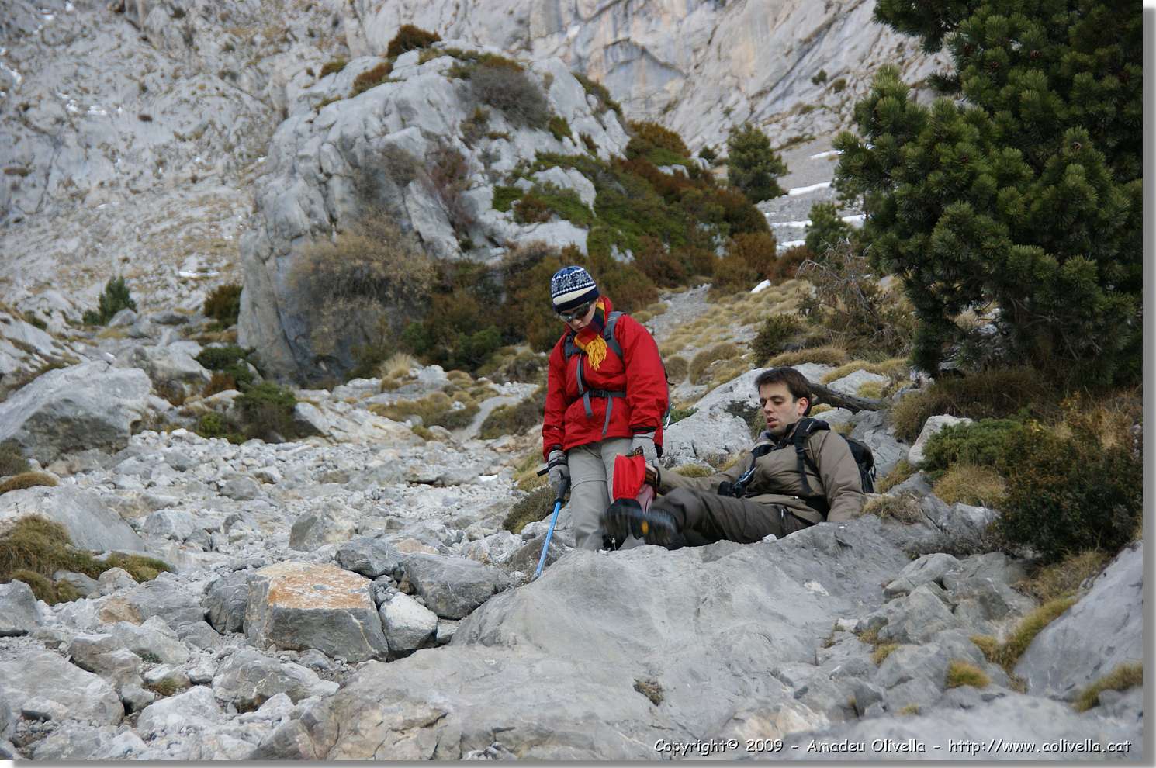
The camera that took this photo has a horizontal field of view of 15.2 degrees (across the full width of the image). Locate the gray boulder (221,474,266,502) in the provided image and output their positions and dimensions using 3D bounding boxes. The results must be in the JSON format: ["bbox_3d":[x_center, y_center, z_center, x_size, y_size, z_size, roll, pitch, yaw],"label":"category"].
[{"bbox_3d":[-1.566,0.487,20.250,0.203,0.117,0.173,0,-3,0],"label":"gray boulder"}]

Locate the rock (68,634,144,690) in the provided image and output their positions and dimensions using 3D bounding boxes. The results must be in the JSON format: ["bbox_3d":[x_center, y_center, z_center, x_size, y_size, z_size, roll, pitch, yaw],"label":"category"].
[{"bbox_3d":[-1.744,1.028,16.050,0.278,0.201,0.236,0,-3,0],"label":"rock"}]

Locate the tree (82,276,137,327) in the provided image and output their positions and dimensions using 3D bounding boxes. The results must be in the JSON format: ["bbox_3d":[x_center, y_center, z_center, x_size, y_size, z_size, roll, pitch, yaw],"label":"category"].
[{"bbox_3d":[-5.067,-0.898,47.000,0.601,0.542,0.540,0,-4,0],"label":"tree"}]

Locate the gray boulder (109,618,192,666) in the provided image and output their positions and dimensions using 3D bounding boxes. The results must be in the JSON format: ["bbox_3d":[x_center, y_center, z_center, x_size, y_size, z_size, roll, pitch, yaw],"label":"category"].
[{"bbox_3d":[-1.630,0.983,16.550,0.311,0.177,0.249,0,-3,0],"label":"gray boulder"}]

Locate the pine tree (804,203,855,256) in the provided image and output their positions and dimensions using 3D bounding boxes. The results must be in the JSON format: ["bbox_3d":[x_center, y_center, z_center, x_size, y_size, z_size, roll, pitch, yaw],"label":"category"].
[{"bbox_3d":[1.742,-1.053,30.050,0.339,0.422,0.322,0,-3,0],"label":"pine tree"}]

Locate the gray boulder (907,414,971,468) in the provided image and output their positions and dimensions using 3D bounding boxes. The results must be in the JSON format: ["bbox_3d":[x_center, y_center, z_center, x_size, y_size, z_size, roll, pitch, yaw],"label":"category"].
[{"bbox_3d":[1.544,0.244,18.550,0.275,0.229,0.234,0,-3,0],"label":"gray boulder"}]

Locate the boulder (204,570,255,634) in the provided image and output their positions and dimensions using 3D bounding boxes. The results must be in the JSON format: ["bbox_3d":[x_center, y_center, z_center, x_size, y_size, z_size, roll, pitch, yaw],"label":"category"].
[{"bbox_3d":[-1.255,0.796,15.800,0.240,0.230,0.260,0,-3,0],"label":"boulder"}]

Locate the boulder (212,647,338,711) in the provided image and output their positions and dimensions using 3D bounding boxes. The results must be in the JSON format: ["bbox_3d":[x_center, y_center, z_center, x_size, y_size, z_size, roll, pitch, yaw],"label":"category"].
[{"bbox_3d":[-0.991,0.968,14.200,0.410,0.200,0.310,0,-3,0],"label":"boulder"}]

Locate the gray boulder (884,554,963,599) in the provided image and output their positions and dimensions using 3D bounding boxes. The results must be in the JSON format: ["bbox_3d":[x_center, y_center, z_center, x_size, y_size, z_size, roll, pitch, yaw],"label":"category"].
[{"bbox_3d":[1.216,0.679,15.300,0.279,0.157,0.223,0,-4,0],"label":"gray boulder"}]

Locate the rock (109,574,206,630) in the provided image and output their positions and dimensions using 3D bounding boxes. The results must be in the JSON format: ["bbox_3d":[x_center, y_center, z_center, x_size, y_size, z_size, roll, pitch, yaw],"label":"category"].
[{"bbox_3d":[-1.491,0.774,15.400,0.342,0.197,0.274,0,-4,0],"label":"rock"}]

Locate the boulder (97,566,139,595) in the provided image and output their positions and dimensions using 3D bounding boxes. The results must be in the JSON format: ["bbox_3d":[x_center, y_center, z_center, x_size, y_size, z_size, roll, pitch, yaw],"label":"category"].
[{"bbox_3d":[-1.718,0.734,16.200,0.149,0.109,0.127,0,-4,0],"label":"boulder"}]

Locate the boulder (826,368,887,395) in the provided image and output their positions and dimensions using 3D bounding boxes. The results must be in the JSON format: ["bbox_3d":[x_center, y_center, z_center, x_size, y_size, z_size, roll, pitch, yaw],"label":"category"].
[{"bbox_3d":[1.287,-0.003,20.000,0.290,0.140,0.270,0,-3,0],"label":"boulder"}]

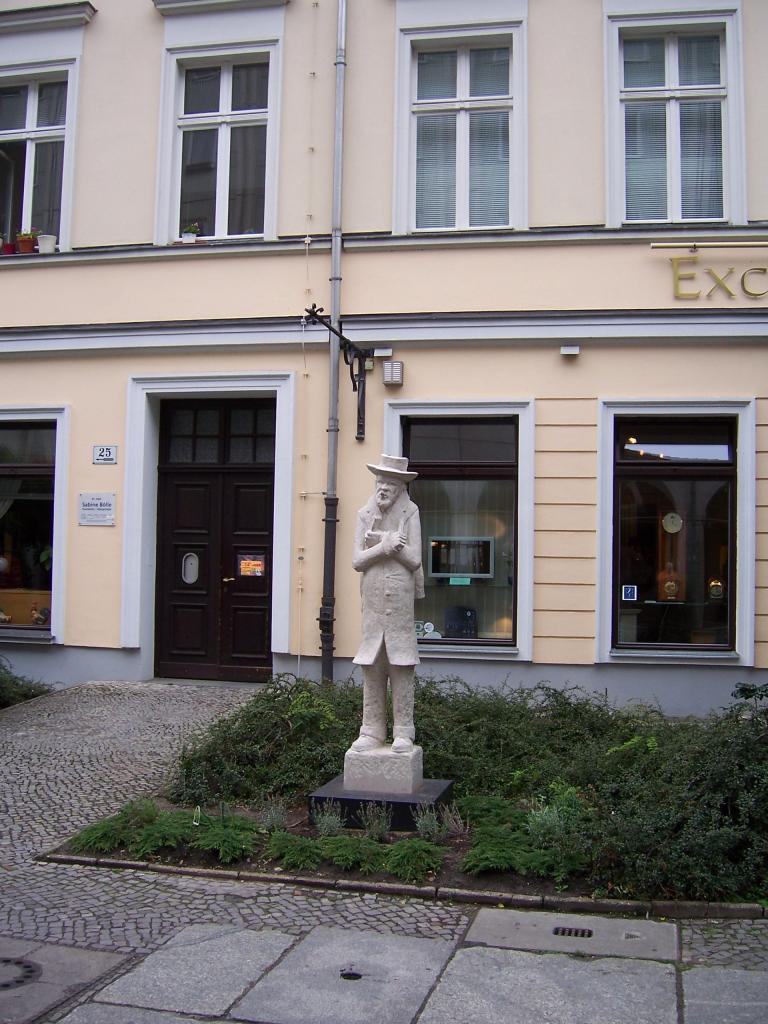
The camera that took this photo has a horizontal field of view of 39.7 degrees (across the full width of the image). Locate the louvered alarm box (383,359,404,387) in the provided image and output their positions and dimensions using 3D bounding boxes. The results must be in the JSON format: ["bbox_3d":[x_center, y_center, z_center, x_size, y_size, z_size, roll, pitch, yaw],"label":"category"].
[{"bbox_3d":[0.093,-1.358,10.420,0.190,0.230,0.120,1,-2,11],"label":"louvered alarm box"}]

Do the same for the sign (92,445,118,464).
[{"bbox_3d":[-2.977,-0.609,11.381,0.270,0.190,0.020,1,-2,11],"label":"sign"}]

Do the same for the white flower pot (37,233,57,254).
[{"bbox_3d":[-3.578,-2.844,11.300,0.200,0.210,0.200,1,-2,0],"label":"white flower pot"}]

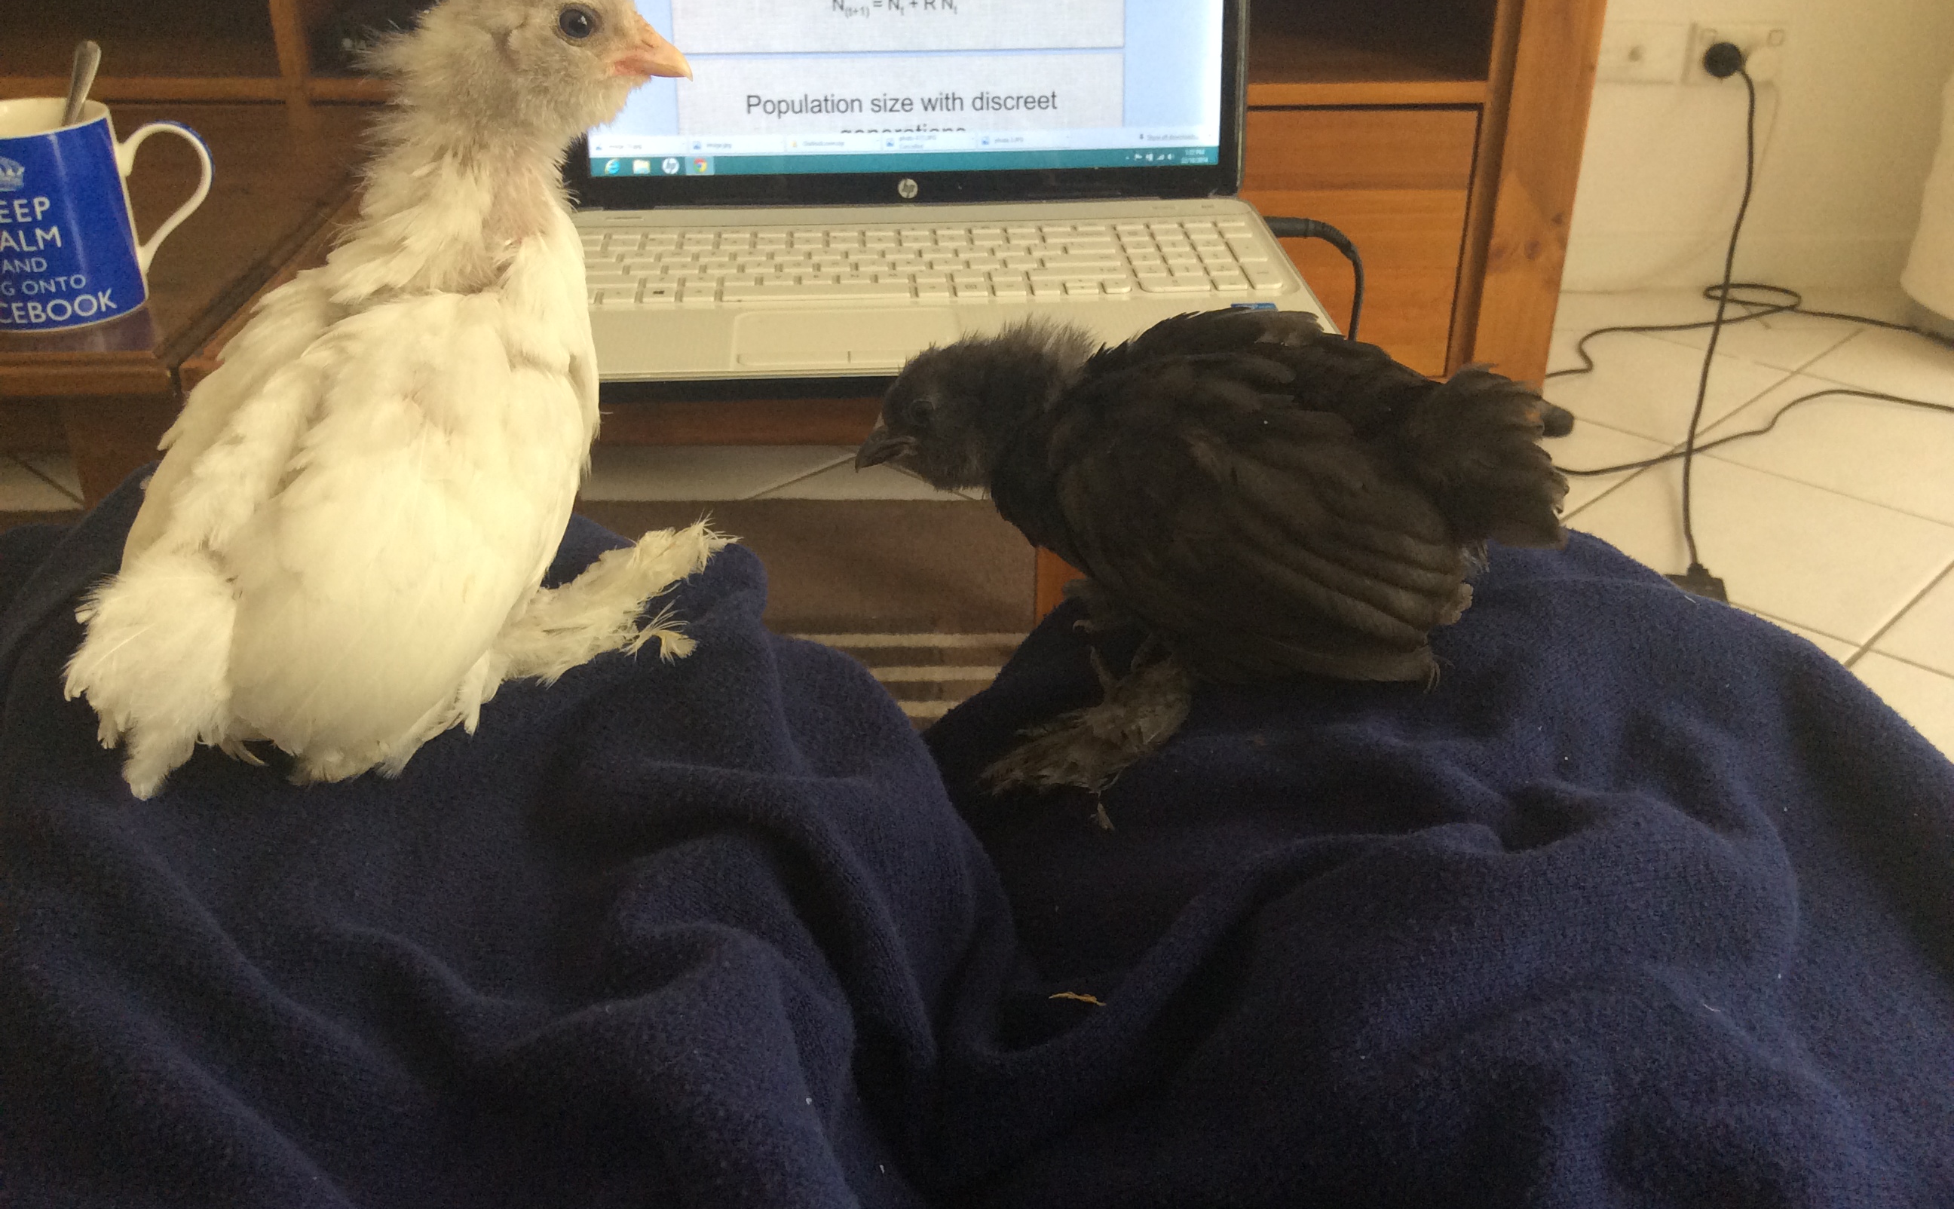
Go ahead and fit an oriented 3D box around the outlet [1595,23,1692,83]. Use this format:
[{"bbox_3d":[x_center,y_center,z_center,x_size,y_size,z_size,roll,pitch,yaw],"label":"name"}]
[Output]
[{"bbox_3d":[0.819,-0.683,2.310,0.116,0.074,0.013,0,30,0],"label":"outlet"}]

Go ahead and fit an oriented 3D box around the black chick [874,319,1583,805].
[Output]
[{"bbox_3d":[0.068,-0.021,0.513,0.190,0.125,0.105,0,30,0],"label":"black chick"}]

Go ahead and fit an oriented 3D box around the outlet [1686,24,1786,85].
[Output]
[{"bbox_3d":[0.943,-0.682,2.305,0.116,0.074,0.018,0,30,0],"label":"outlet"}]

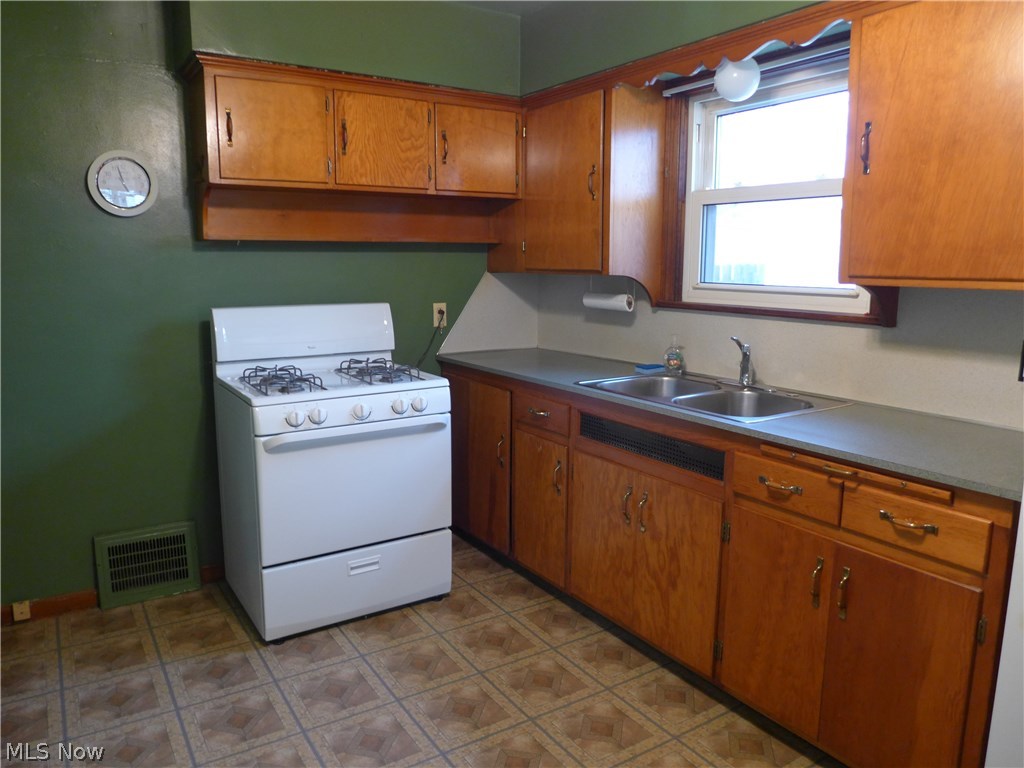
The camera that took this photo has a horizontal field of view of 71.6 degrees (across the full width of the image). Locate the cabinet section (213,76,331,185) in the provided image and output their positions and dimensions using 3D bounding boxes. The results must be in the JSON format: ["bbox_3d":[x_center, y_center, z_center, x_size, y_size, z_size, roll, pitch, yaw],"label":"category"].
[{"bbox_3d":[-0.996,-1.003,2.884,0.425,0.375,0.280,-6,12,-33],"label":"cabinet section"}]

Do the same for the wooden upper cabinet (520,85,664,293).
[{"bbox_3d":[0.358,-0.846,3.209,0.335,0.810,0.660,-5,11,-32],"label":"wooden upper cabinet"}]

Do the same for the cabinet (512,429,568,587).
[{"bbox_3d":[0.342,0.490,3.085,0.570,0.590,0.390,-5,11,-32],"label":"cabinet"}]

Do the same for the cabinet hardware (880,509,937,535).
[{"bbox_3d":[0.909,0.322,1.633,0.029,0.021,0.133,-5,11,-33],"label":"cabinet hardware"}]

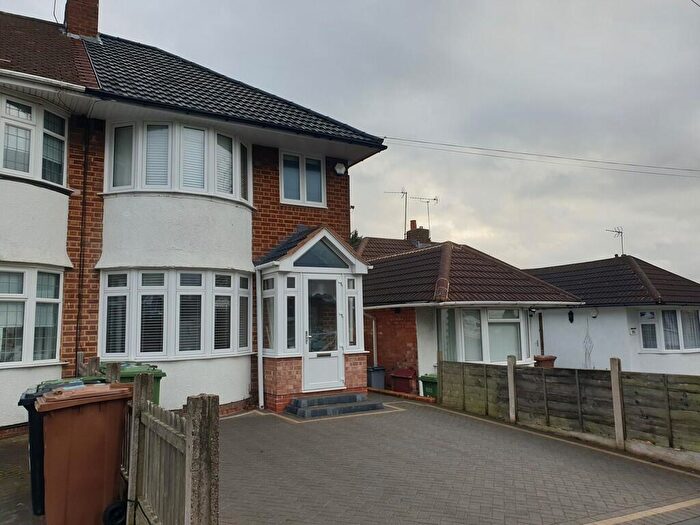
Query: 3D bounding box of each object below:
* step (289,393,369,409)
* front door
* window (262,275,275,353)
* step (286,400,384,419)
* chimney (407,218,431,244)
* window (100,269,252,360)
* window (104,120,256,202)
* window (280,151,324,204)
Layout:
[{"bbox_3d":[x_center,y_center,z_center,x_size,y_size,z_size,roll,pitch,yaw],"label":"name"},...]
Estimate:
[{"bbox_3d":[-0.343,2.502,9.597,1.272,0.125,0.340,3,-8,-31],"label":"step"},{"bbox_3d":[-0.481,1.300,9.924,0.901,2.174,0.100,3,-8,-31],"label":"front door"},{"bbox_3d":[-1.436,0.957,9.739,0.090,1.424,0.438,3,-8,-31],"label":"window"},{"bbox_3d":[-0.230,2.608,9.448,1.563,0.125,0.665,3,-8,-31],"label":"step"},{"bbox_3d":[3.032,-1.292,23.303,0.720,1.162,0.620,3,-8,-31],"label":"chimney"},{"bbox_3d":[-2.779,0.881,8.905,2.578,1.461,0.631,3,-8,-31],"label":"window"},{"bbox_3d":[-2.816,-1.709,9.191,2.571,1.200,0.706,3,-8,-31],"label":"window"},{"bbox_3d":[-0.939,-1.689,10.734,1.050,1.101,0.120,3,-8,-31],"label":"window"}]

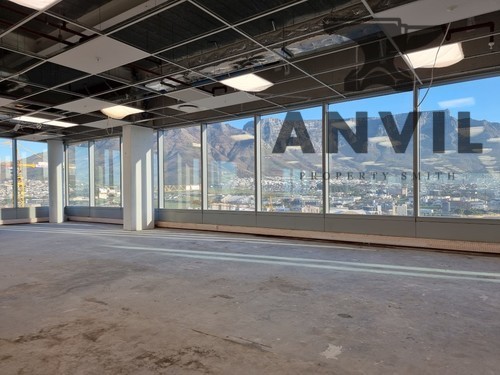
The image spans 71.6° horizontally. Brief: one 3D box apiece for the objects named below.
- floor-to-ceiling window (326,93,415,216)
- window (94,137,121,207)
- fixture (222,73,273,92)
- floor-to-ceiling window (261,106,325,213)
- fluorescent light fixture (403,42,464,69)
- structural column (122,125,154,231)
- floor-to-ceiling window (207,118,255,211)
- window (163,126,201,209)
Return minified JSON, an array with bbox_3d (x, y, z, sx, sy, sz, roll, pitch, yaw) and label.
[{"bbox_3d":[2.059,-0.507,6.016,1.454,2.040,0.101,-1,-1,35],"label":"floor-to-ceiling window"},{"bbox_3d":[-4.295,-0.435,10.360,1.400,1.990,0.100,-1,-1,35],"label":"window"},{"bbox_3d":[-0.064,-1.504,5.088,0.590,0.090,0.590,-1,-1,35],"label":"fixture"},{"bbox_3d":[0.807,-0.492,6.885,1.454,2.040,0.101,-1,-1,35],"label":"floor-to-ceiling window"},{"bbox_3d":[2.265,-1.548,4.268,0.606,0.091,0.606,-1,-1,35],"label":"fluorescent light fixture"},{"bbox_3d":[-2.764,-0.232,8.615,0.360,2.520,0.660,-1,-1,35],"label":"structural column"},{"bbox_3d":[-0.476,-0.492,7.709,1.400,1.990,0.100,-1,-1,35],"label":"floor-to-ceiling window"},{"bbox_3d":[-1.724,-0.473,8.575,1.400,1.990,0.100,-1,-1,35],"label":"window"}]

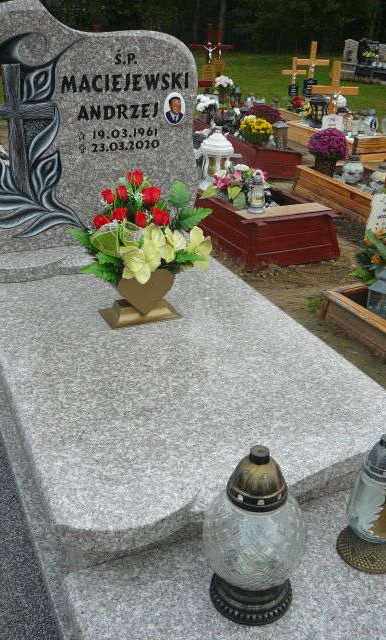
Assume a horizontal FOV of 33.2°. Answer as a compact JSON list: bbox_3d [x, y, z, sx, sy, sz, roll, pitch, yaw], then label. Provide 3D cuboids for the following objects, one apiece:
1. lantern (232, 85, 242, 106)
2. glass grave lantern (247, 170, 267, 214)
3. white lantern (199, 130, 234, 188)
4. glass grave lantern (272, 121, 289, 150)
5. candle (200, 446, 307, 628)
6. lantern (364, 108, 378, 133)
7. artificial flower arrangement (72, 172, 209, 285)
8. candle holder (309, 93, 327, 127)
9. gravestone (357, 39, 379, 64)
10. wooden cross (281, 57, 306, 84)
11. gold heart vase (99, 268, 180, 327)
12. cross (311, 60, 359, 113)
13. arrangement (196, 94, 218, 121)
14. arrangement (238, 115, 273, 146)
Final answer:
[{"bbox_3d":[0.663,-3.376,9.749,0.151,0.323,0.151,-5,25,-14],"label":"lantern"},{"bbox_3d":[0.411,-0.822,4.140,0.125,0.261,0.125,1,25,0],"label":"glass grave lantern"},{"bbox_3d":[0.163,-1.072,4.323,0.220,0.375,0.220,-10,26,-21],"label":"white lantern"},{"bbox_3d":[0.845,-1.794,6.283,0.155,0.257,0.155,-3,25,-9],"label":"glass grave lantern"},{"bbox_3d":[0.110,0.363,1.151,0.183,0.321,0.183,1,25,0],"label":"candle"},{"bbox_3d":[2.049,-2.299,7.487,0.156,0.272,0.130,-5,25,-14],"label":"lantern"},{"bbox_3d":[-0.171,-0.300,2.146,0.450,0.380,0.280,-11,26,-23],"label":"artificial flower arrangement"},{"bbox_3d":[1.388,-2.297,7.058,0.185,0.345,0.185,-10,26,-21],"label":"candle holder"},{"bbox_3d":[5.243,-7.978,19.300,0.700,0.840,0.140,-10,26,-21],"label":"gravestone"},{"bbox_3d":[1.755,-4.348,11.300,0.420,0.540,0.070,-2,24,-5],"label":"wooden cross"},{"bbox_3d":[-0.175,-0.097,2.157,0.242,0.175,0.150,-9,27,-21],"label":"gold heart vase"},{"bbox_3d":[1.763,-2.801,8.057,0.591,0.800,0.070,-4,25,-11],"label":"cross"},{"bbox_3d":[0.181,-2.763,8.447,0.274,0.317,0.274,-8,26,-18],"label":"arrangement"},{"bbox_3d":[0.586,-1.755,5.961,0.310,0.280,0.290,0,24,0],"label":"arrangement"}]

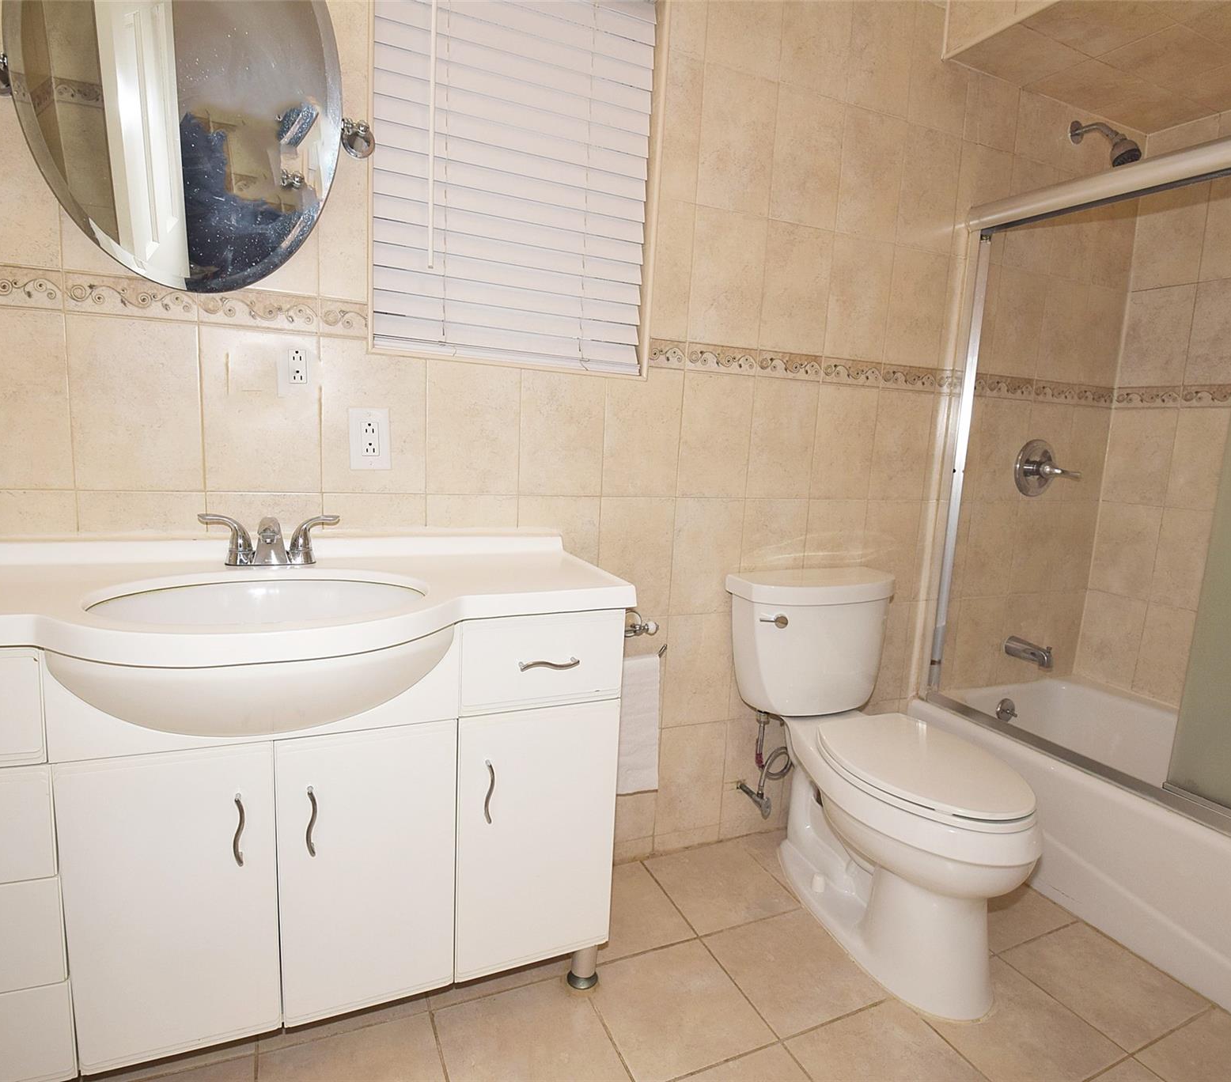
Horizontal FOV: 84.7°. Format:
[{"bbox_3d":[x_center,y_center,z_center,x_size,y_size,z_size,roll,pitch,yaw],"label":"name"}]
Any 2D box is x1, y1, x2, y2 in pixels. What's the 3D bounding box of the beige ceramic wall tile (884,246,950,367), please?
[{"bbox_3d":[0.857,-0.658,1.899,0.208,0.301,0.010,-1,9,-21],"label":"beige ceramic wall tile"}]

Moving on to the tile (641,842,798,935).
[{"bbox_3d":[0.264,0.883,1.732,0.300,0.010,0.300,-1,9,-22],"label":"tile"}]

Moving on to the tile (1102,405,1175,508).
[{"bbox_3d":[1.695,-0.272,2.186,0.010,0.303,0.194,-1,9,-21],"label":"tile"}]

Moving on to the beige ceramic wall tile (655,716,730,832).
[{"bbox_3d":[0.204,0.651,1.845,0.202,0.307,0.010,-1,10,-22],"label":"beige ceramic wall tile"}]

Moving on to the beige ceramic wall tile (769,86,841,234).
[{"bbox_3d":[0.479,-0.948,1.688,0.202,0.307,0.010,-1,9,-22],"label":"beige ceramic wall tile"}]

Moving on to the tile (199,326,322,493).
[{"bbox_3d":[-0.688,-0.250,1.322,0.200,0.303,0.010,-1,9,-22],"label":"tile"}]

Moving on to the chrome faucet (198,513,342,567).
[{"bbox_3d":[-0.650,0.001,1.273,0.243,0.096,0.125,-1,9,-22],"label":"chrome faucet"}]

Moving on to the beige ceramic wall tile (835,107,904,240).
[{"bbox_3d":[0.659,-0.939,1.742,0.200,0.303,0.010,-1,9,-22],"label":"beige ceramic wall tile"}]

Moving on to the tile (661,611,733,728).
[{"bbox_3d":[0.223,0.345,1.804,0.202,0.307,0.010,-1,9,-22],"label":"tile"}]

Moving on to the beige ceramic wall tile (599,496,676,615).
[{"bbox_3d":[0.050,0.044,1.683,0.202,0.307,0.010,-1,9,-22],"label":"beige ceramic wall tile"}]

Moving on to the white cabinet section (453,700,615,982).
[{"bbox_3d":[-0.210,0.507,1.399,0.297,0.497,0.380,-1,9,-23],"label":"white cabinet section"}]

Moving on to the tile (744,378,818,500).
[{"bbox_3d":[0.442,-0.267,1.789,0.202,0.307,0.010,-1,9,-22],"label":"tile"}]

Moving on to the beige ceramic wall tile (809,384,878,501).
[{"bbox_3d":[0.629,-0.270,1.856,0.202,0.307,0.010,-1,10,-22],"label":"beige ceramic wall tile"}]

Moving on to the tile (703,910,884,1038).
[{"bbox_3d":[0.389,0.932,1.476,0.296,0.010,0.292,-1,10,-25],"label":"tile"}]

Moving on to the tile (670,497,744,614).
[{"bbox_3d":[0.241,0.041,1.776,0.201,0.304,0.010,-1,9,-21],"label":"tile"}]

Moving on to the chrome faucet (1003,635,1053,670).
[{"bbox_3d":[1.337,0.362,2.191,0.058,0.072,0.135,-1,10,-22],"label":"chrome faucet"}]

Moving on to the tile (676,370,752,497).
[{"bbox_3d":[0.251,-0.261,1.696,0.200,0.303,0.010,-1,9,-22],"label":"tile"}]

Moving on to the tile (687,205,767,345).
[{"bbox_3d":[0.271,-0.631,1.640,0.200,0.303,0.010,-1,9,-22],"label":"tile"}]

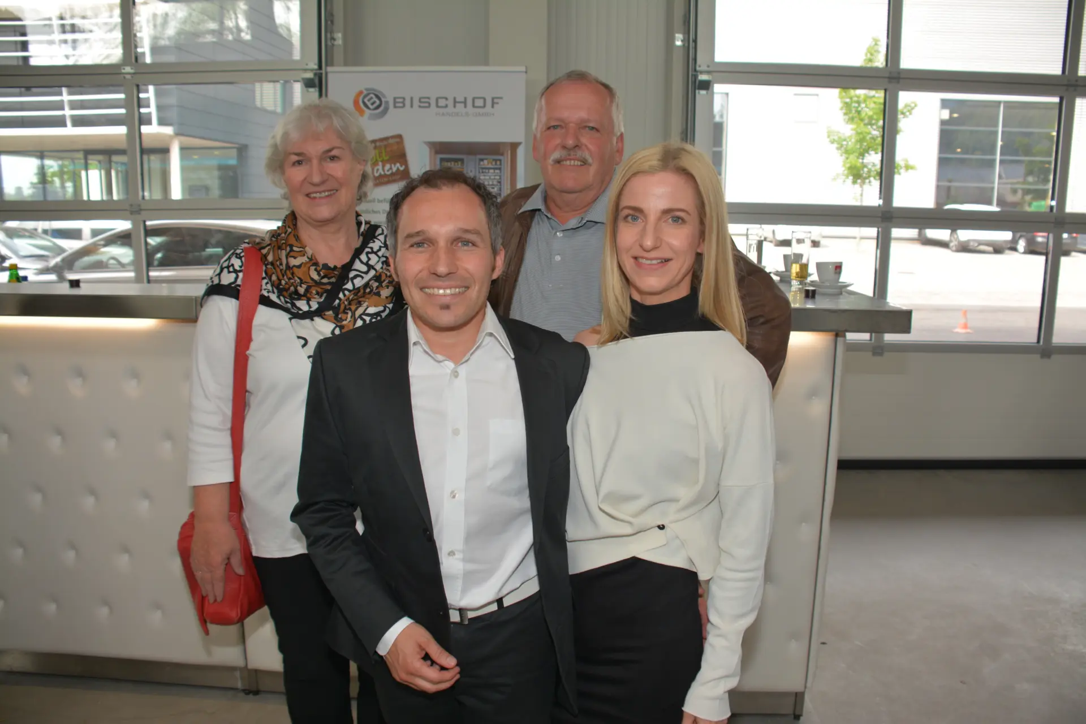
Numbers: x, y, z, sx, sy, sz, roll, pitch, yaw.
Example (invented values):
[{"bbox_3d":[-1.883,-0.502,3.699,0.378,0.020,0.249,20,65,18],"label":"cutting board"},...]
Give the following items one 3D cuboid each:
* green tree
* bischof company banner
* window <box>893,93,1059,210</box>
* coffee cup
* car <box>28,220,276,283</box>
[{"bbox_3d":[10.397,-6.988,26.171,2.900,6.600,2.900,1,10,0],"label":"green tree"},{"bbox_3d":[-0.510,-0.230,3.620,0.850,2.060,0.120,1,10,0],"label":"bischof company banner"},{"bbox_3d":[2.419,-1.173,4.551,0.940,0.640,0.060,1,10,0],"label":"window"},{"bbox_3d":[0.904,-0.283,2.570,0.085,0.070,0.100,1,10,0],"label":"coffee cup"},{"bbox_3d":[-3.900,-0.827,8.809,4.500,1.450,1.800,1,10,0],"label":"car"}]

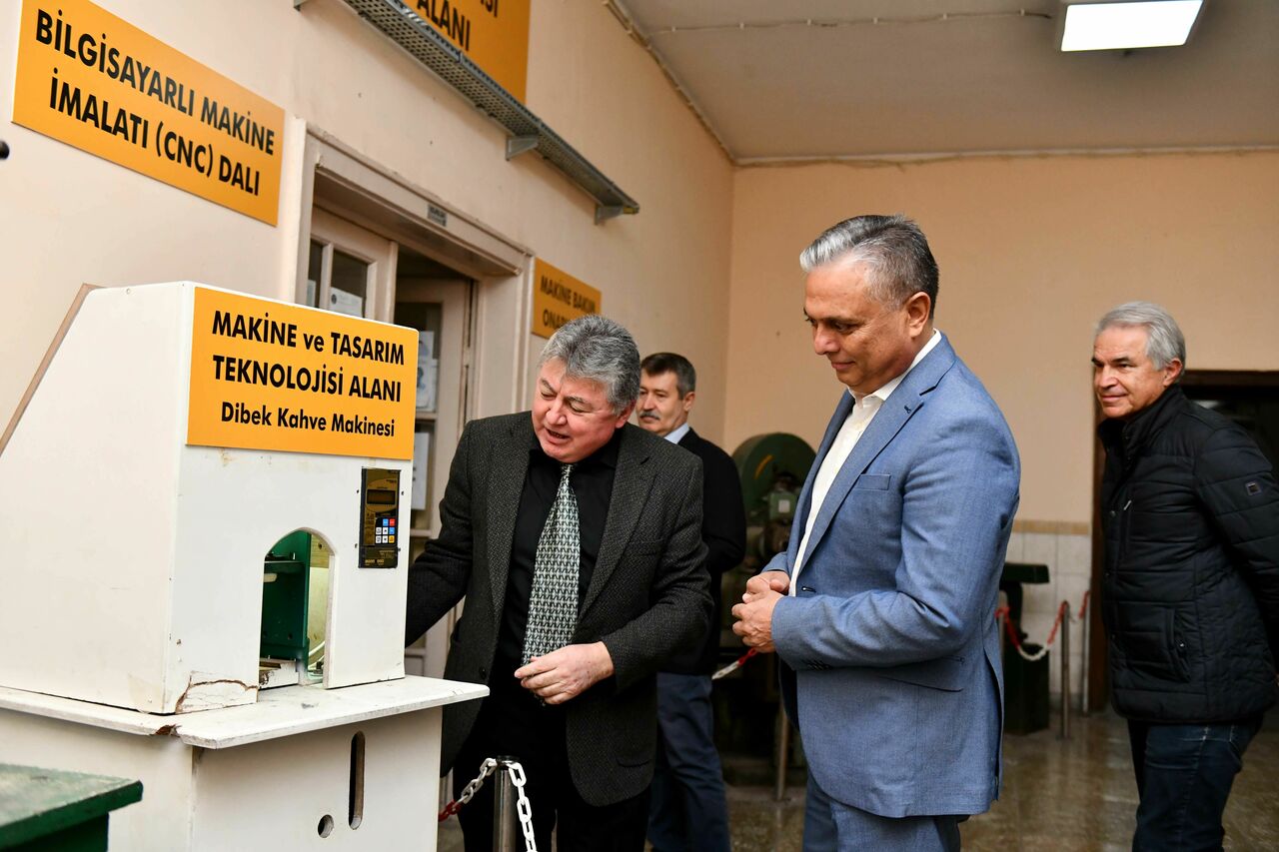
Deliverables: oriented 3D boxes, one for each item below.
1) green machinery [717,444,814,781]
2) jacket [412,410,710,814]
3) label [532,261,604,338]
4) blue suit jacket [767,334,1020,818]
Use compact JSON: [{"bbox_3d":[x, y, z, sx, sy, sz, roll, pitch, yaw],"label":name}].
[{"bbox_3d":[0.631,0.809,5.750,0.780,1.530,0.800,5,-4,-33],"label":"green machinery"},{"bbox_3d":[-0.170,0.347,2.360,0.590,0.730,0.420,2,-3,18],"label":"jacket"},{"bbox_3d":[-0.300,-0.505,5.473,0.020,0.313,0.900,2,-3,16],"label":"label"},{"bbox_3d":[0.422,0.248,2.070,0.390,0.790,0.500,4,-3,-21],"label":"blue suit jacket"}]

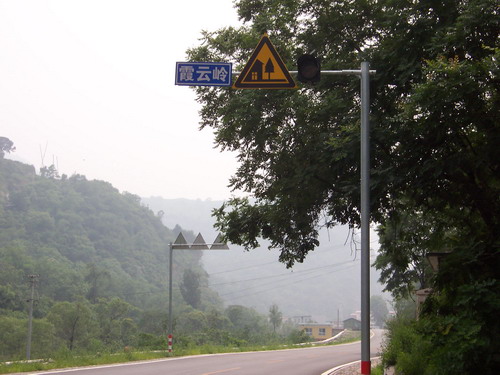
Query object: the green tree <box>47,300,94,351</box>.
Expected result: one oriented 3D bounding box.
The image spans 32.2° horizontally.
[{"bbox_3d":[-11.600,9.010,56.000,3.100,3.390,3.100,0,-9,0],"label":"green tree"}]

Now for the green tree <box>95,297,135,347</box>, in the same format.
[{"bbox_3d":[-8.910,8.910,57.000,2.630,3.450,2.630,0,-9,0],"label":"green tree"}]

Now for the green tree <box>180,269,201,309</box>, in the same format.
[{"bbox_3d":[-8.580,14.640,125.000,2.880,5.850,2.880,0,-9,0],"label":"green tree"}]

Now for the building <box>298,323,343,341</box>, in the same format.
[{"bbox_3d":[9.220,19.240,115.000,5.040,2.630,4.600,1,-9,-7],"label":"building"}]

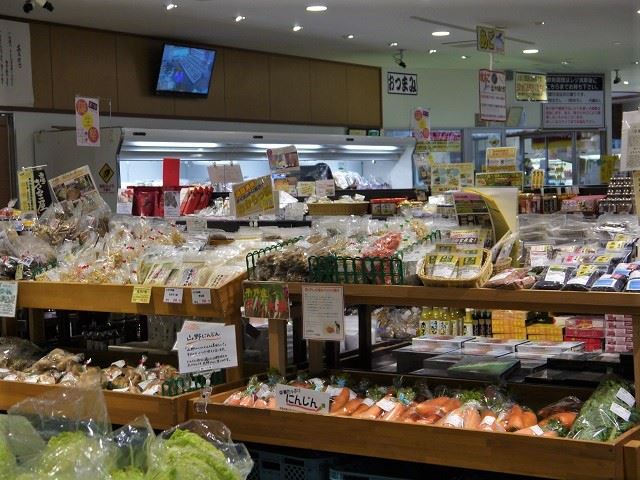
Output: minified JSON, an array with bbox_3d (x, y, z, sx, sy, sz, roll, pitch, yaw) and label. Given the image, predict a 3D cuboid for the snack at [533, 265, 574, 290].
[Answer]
[{"bbox_3d":[0.912,0.142,4.438,0.120,0.032,0.175,0,23,32],"label":"snack"}]

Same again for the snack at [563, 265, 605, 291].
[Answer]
[{"bbox_3d":[1.011,0.142,4.387,0.115,0.032,0.175,0,23,32],"label":"snack"}]

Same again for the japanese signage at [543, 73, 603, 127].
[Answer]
[{"bbox_3d":[4.011,-2.187,18.100,1.120,0.860,0.040,-2,3,-20],"label":"japanese signage"}]

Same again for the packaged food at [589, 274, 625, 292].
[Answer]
[{"bbox_3d":[1.092,0.151,4.309,0.115,0.030,0.140,0,23,32],"label":"packaged food"}]

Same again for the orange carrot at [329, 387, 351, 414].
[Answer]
[{"bbox_3d":[0.078,0.640,4.570,0.038,0.038,0.150,0,36,31],"label":"orange carrot"}]

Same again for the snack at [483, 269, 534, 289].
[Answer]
[{"bbox_3d":[0.751,0.147,4.506,0.140,0.032,0.155,6,26,41],"label":"snack"}]

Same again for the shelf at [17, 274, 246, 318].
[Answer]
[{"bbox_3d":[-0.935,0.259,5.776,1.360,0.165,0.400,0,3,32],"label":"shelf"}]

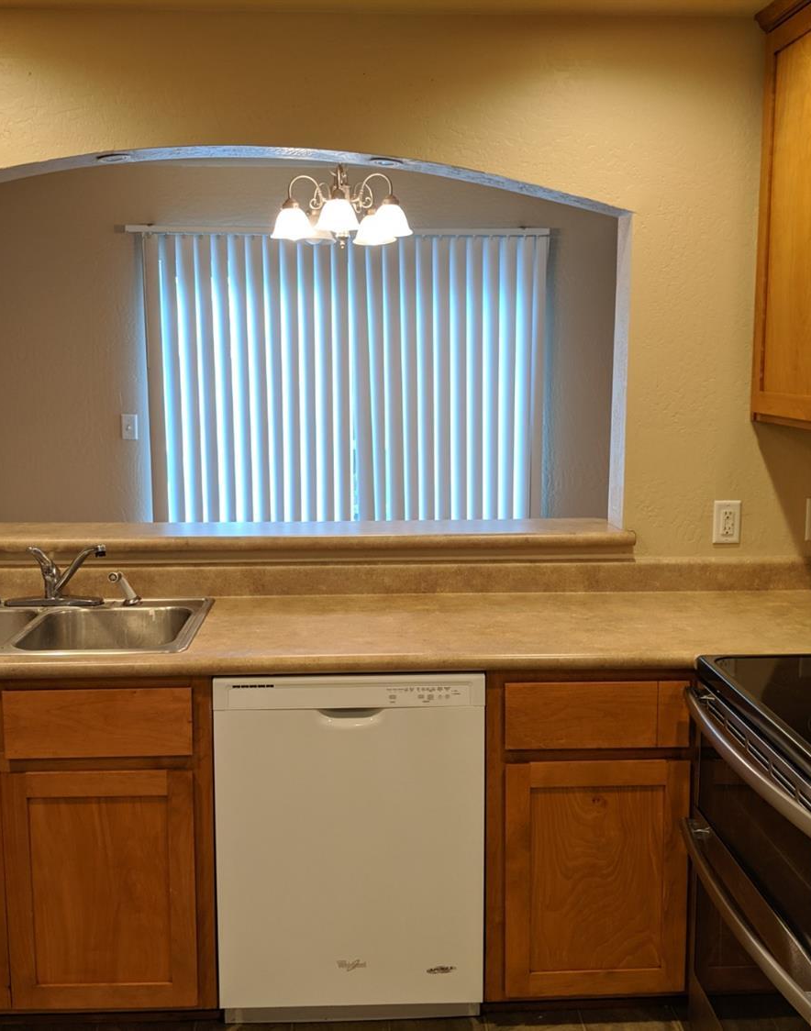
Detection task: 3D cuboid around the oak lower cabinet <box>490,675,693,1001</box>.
[{"bbox_3d":[0.409,0.714,2.728,0.473,0.830,0.600,-1,8,-2],"label":"oak lower cabinet"}]

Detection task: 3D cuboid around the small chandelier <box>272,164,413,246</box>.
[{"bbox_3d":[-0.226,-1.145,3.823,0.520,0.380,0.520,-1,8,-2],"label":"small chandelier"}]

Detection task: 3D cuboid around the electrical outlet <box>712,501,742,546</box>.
[{"bbox_3d":[0.885,0.020,2.948,0.073,0.117,0.011,-1,8,-2],"label":"electrical outlet"}]

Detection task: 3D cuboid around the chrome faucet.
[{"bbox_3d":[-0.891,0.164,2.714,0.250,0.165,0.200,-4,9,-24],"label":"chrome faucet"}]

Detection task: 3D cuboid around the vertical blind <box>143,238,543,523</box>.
[{"bbox_3d":[-0.264,-0.245,4.998,1.881,2.119,0.100,-1,8,-2],"label":"vertical blind"}]

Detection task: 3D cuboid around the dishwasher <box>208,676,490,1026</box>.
[{"bbox_3d":[-0.132,0.729,2.712,0.600,0.839,0.600,-1,8,-2],"label":"dishwasher"}]

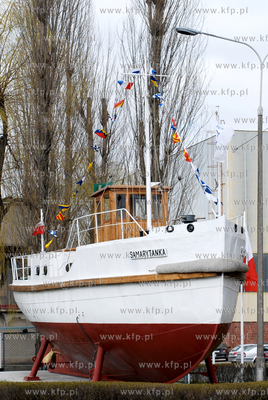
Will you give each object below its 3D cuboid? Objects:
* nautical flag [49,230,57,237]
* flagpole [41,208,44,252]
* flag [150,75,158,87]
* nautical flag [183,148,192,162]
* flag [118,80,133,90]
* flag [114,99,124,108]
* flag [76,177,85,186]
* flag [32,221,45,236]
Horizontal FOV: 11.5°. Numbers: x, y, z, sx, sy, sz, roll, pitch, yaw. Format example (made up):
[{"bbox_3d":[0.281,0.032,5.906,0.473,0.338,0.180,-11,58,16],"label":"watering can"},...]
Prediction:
[{"bbox_3d":[-2.772,1.157,45.700,0.290,0.240,0.140,0,-6,0],"label":"nautical flag"},{"bbox_3d":[-3.152,1.061,46.000,0.070,1.500,0.070,-1,-5,0],"label":"flagpole"},{"bbox_3d":[0.598,-3.387,38.000,0.256,0.327,0.070,0,-6,9],"label":"flag"},{"bbox_3d":[1.527,-1.269,37.900,0.280,0.410,0.100,0,-5,10],"label":"nautical flag"},{"bbox_3d":[-0.235,-3.363,39.219,0.426,0.294,0.070,0,-6,9],"label":"flag"},{"bbox_3d":[-0.433,-2.873,39.884,0.329,0.299,0.070,0,-6,9],"label":"flag"},{"bbox_3d":[-1.765,-0.614,44.300,0.300,0.310,0.100,-1,-6,15],"label":"flag"},{"bbox_3d":[-3.326,0.992,46.500,0.420,0.520,0.180,0,-6,0],"label":"flag"}]

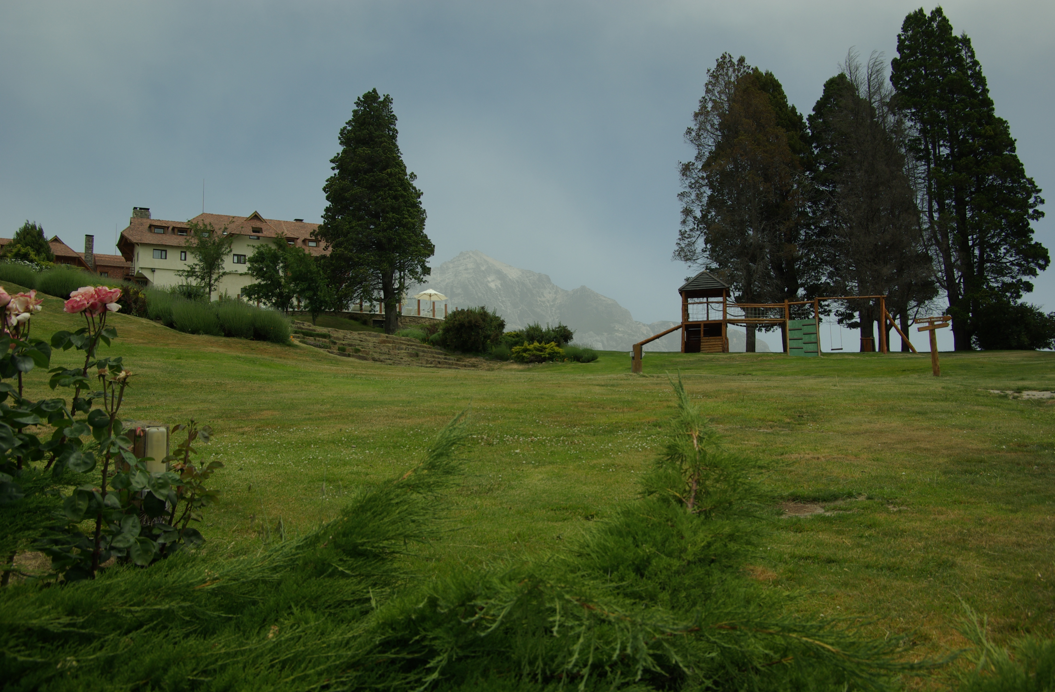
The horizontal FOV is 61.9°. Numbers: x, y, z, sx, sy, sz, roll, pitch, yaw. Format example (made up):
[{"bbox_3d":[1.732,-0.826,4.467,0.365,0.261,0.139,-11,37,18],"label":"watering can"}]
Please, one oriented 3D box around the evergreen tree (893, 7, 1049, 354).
[{"bbox_3d":[24.098,-9.118,47.775,8.200,18.590,8.000,1,2,27],"label":"evergreen tree"}]

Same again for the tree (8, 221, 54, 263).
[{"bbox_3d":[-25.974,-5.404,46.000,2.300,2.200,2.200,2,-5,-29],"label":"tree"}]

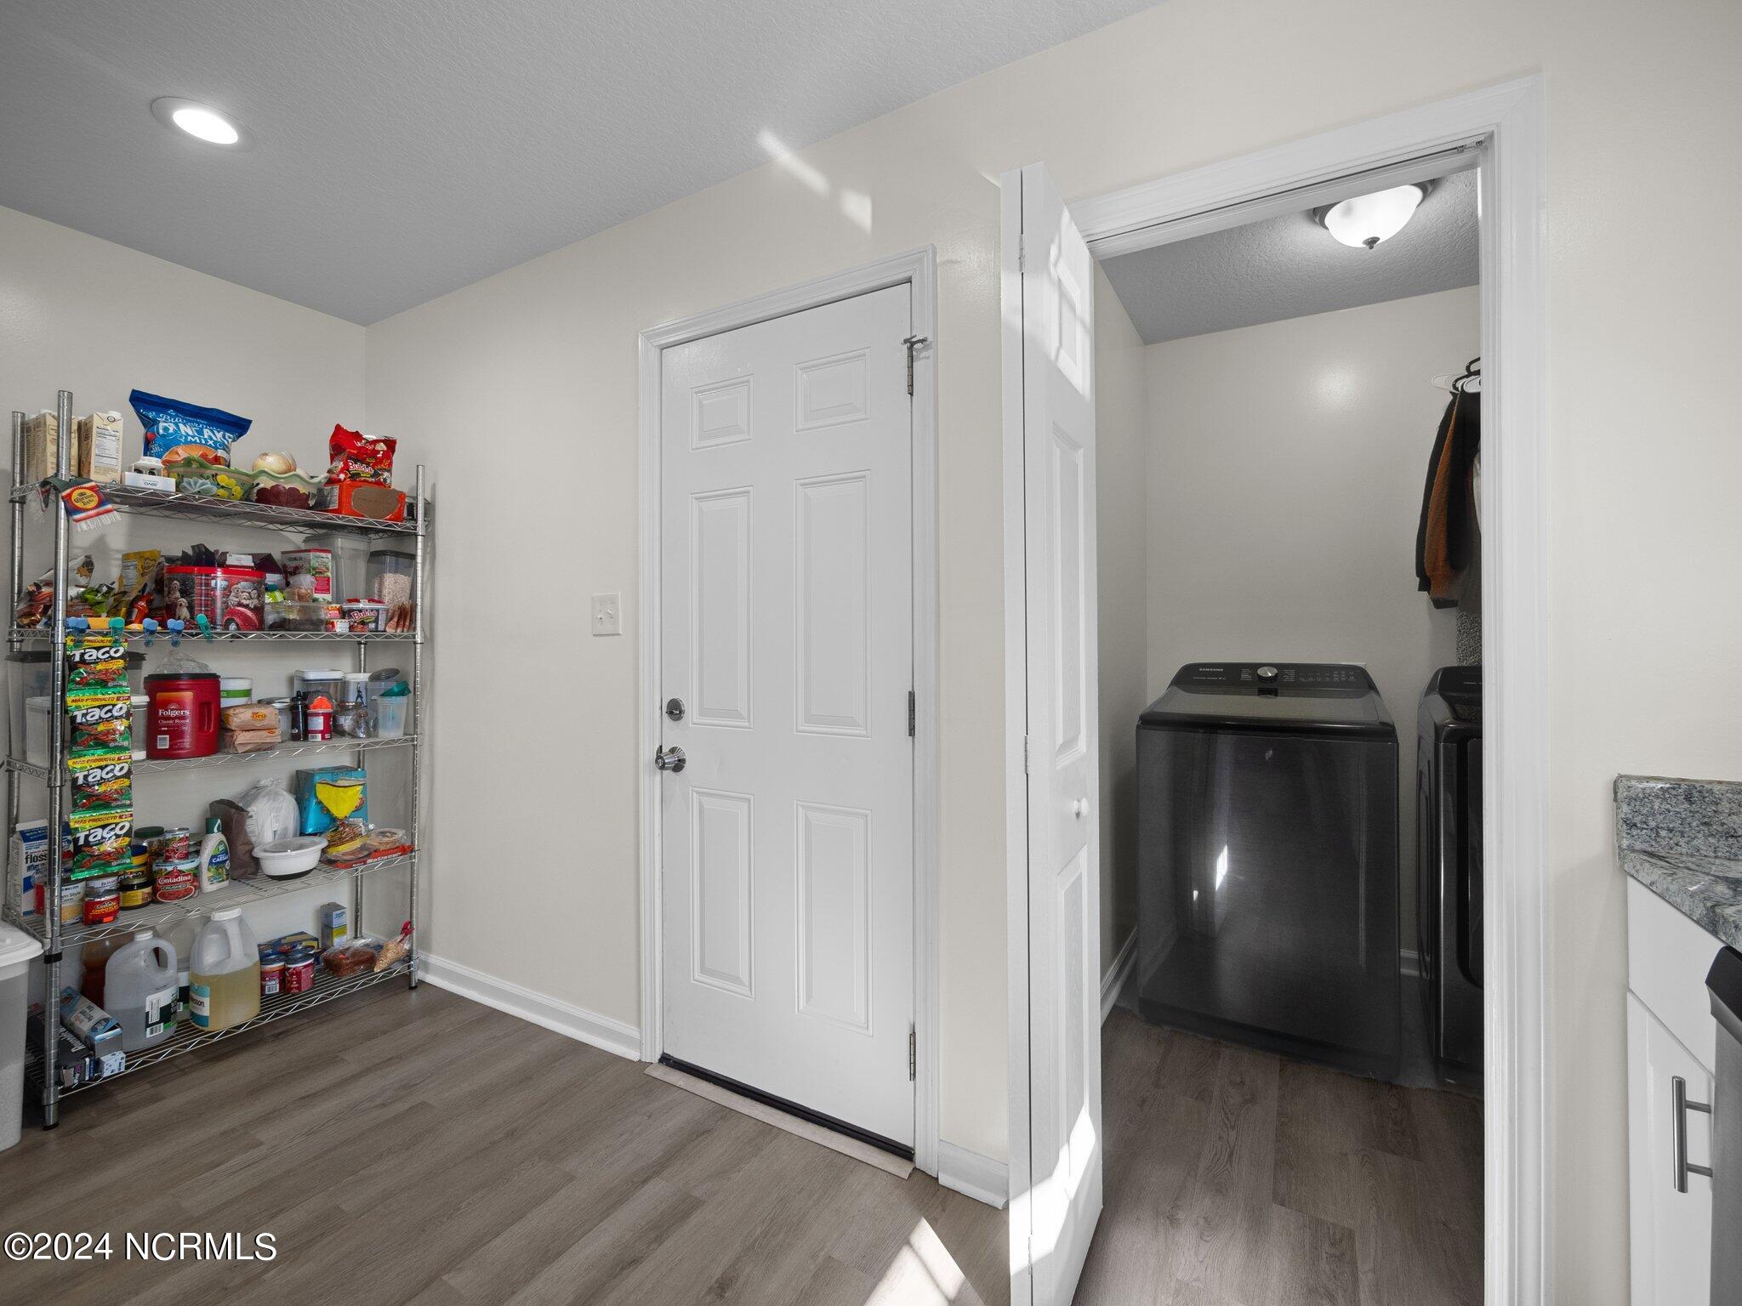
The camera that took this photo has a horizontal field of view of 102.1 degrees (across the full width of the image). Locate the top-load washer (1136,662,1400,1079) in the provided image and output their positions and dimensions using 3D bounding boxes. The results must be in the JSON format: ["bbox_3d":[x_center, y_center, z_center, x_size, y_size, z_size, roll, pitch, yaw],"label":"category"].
[{"bbox_3d":[1.336,0.619,2.437,0.685,1.135,0.730,0,0,28],"label":"top-load washer"}]

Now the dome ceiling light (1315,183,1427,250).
[{"bbox_3d":[1.407,-1.200,1.980,0.295,0.135,0.295,0,0,28],"label":"dome ceiling light"}]

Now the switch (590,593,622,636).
[{"bbox_3d":[-0.790,-0.114,2.098,0.120,0.122,0.013,0,0,28],"label":"switch"}]

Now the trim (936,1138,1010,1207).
[{"bbox_3d":[0.223,1.143,1.554,0.165,0.100,0.020,0,0,28],"label":"trim"}]

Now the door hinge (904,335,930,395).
[{"bbox_3d":[0.092,-0.660,1.602,0.060,0.135,0.035,0,0,28],"label":"door hinge"}]

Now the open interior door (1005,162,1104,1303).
[{"bbox_3d":[0.352,0.175,1.353,0.080,2.000,0.350,0,0,30],"label":"open interior door"}]

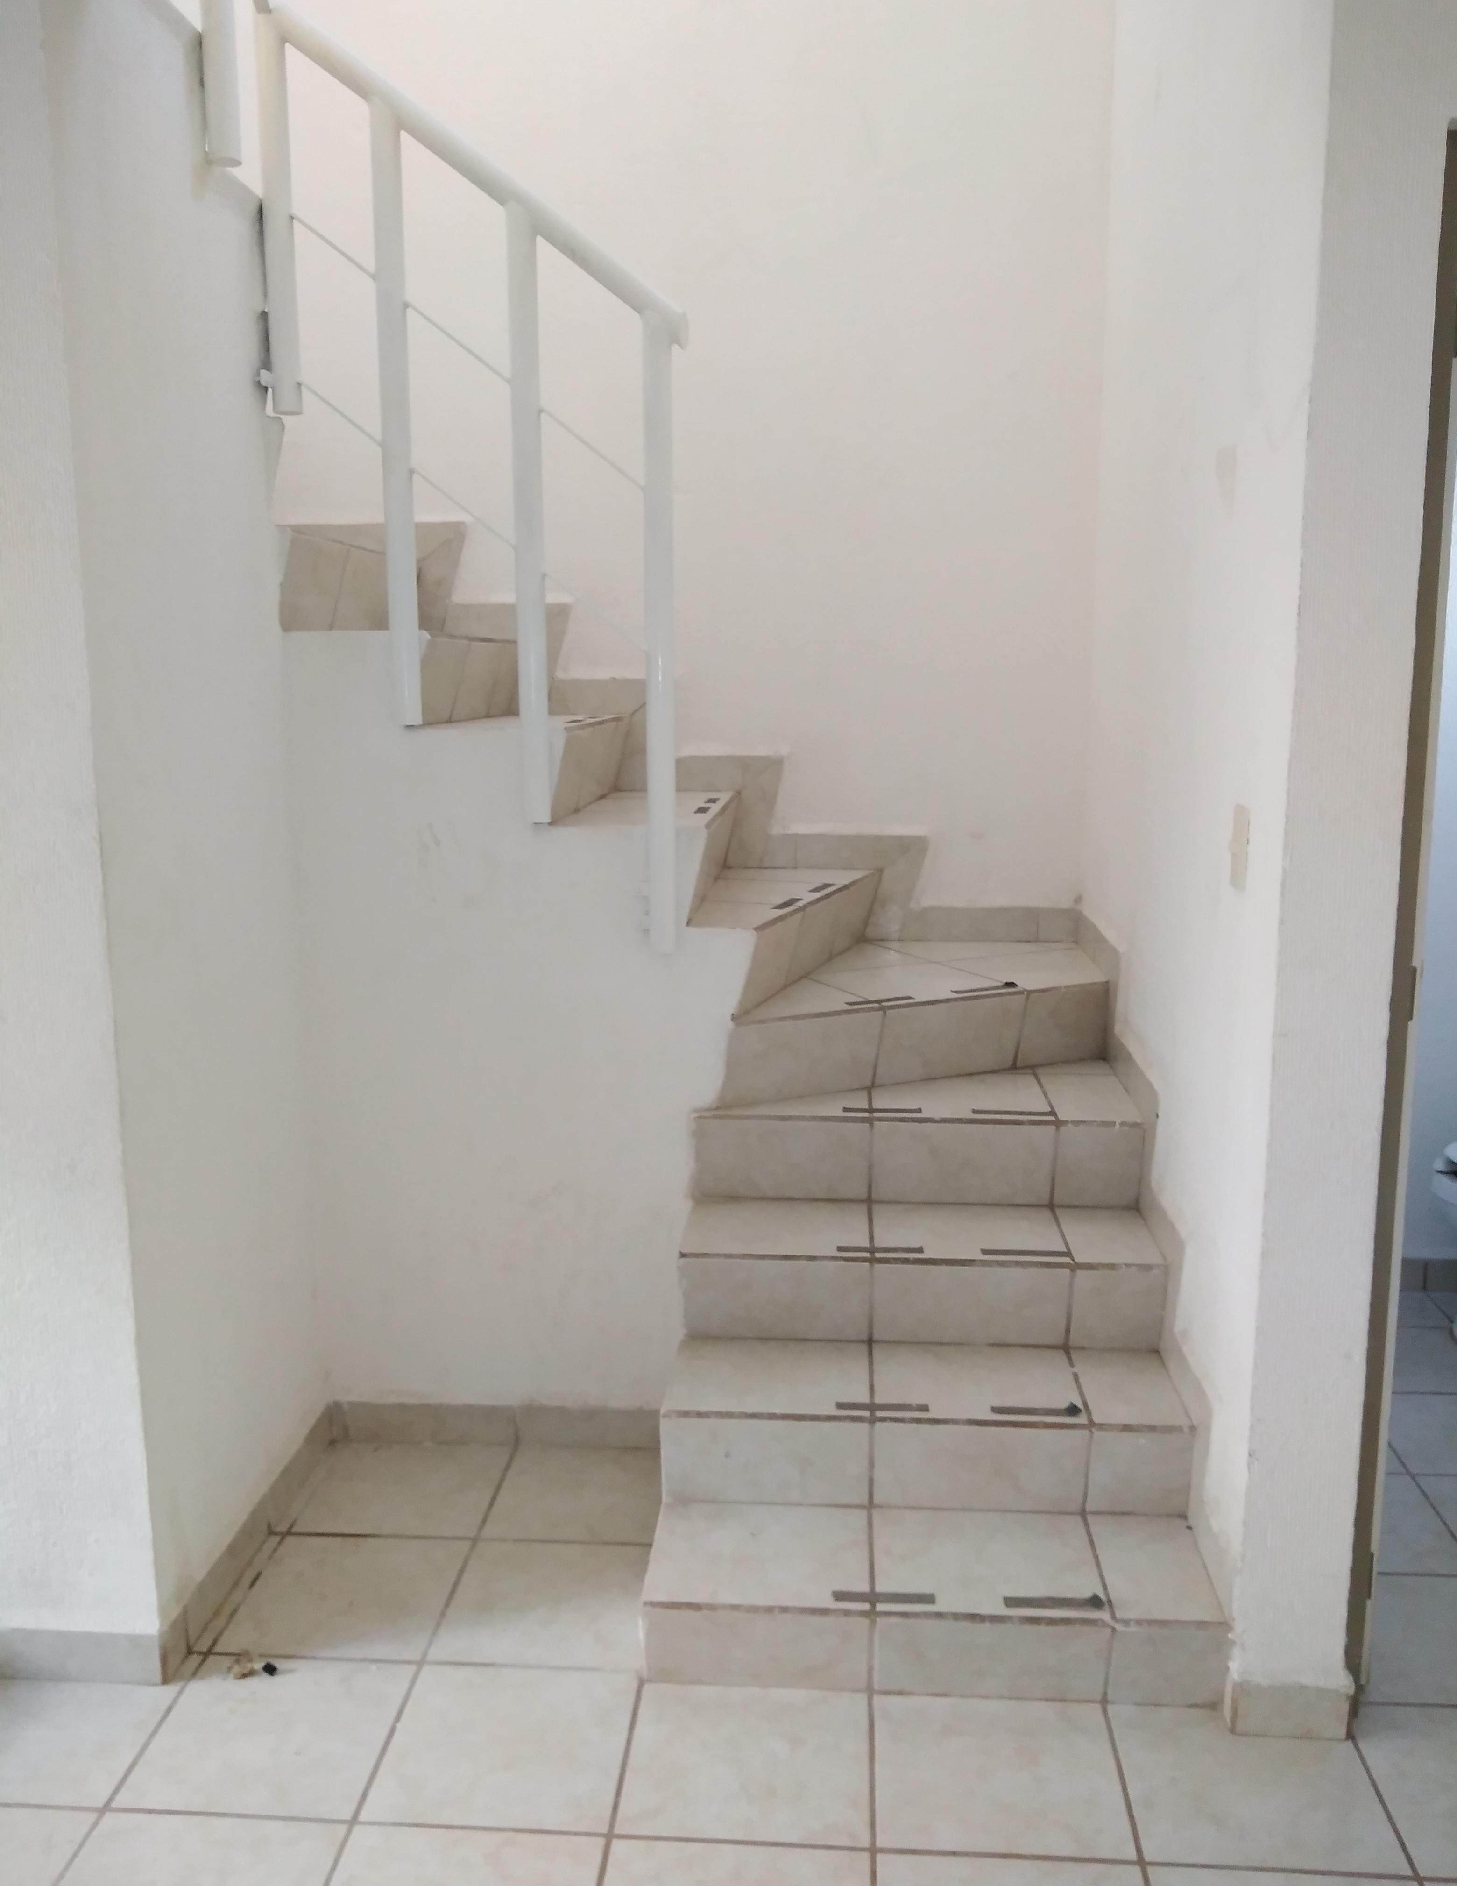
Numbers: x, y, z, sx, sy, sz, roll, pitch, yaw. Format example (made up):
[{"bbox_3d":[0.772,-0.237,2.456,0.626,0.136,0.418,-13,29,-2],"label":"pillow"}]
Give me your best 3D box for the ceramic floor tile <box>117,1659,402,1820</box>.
[{"bbox_3d":[-0.635,1.114,2.055,0.328,0.012,0.315,0,10,4],"label":"ceramic floor tile"}]

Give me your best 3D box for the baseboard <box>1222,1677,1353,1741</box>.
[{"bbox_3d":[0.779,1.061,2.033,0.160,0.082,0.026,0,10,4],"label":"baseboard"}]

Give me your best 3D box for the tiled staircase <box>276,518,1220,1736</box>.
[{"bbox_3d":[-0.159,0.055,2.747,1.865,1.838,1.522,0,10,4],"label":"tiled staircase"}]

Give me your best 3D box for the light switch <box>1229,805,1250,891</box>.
[{"bbox_3d":[0.732,-0.136,2.084,0.017,0.117,0.077,1,8,6],"label":"light switch"}]

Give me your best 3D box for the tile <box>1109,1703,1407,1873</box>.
[{"bbox_3d":[0.693,1.122,1.954,0.328,0.012,0.315,0,10,4],"label":"tile"}]

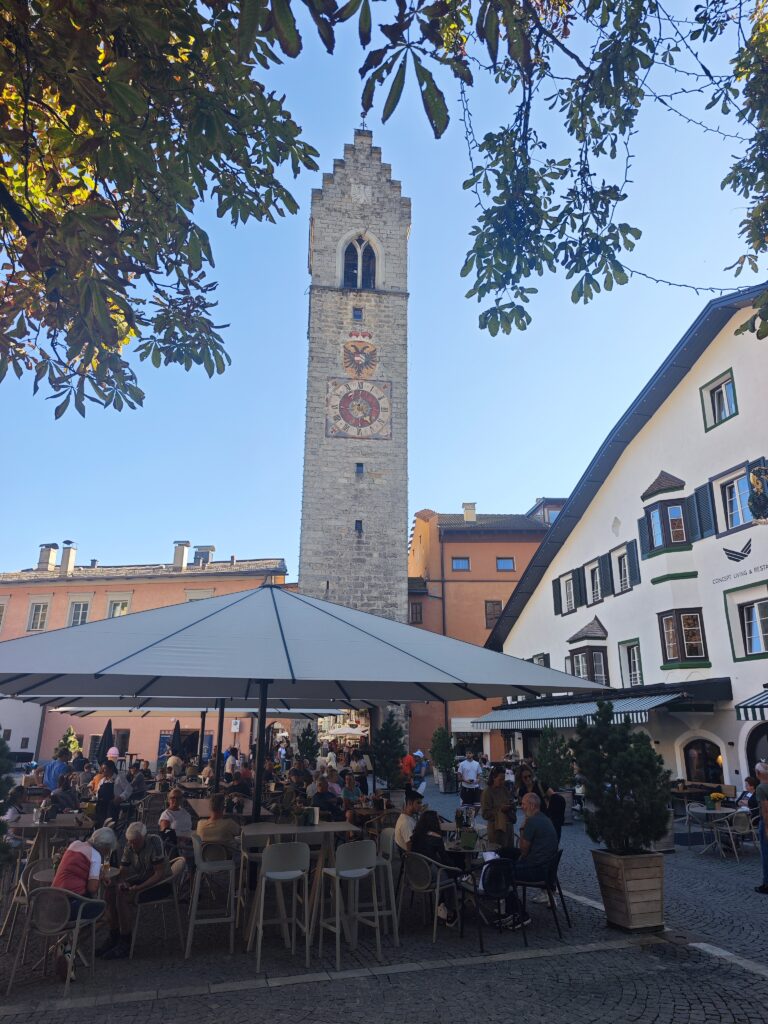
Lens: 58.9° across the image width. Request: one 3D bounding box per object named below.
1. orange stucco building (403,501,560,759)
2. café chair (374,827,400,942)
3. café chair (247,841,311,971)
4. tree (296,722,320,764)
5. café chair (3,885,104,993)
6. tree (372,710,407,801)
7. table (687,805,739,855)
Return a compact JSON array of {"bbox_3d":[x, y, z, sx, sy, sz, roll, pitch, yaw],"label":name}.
[{"bbox_3d":[6.923,8.820,47.462,11.800,17.200,11.000,0,-18,2],"label":"orange stucco building"},{"bbox_3d":[-0.104,3.817,6.962,0.480,1.010,0.460,4,-19,-10],"label":"café chair"},{"bbox_3d":[-0.961,3.666,6.439,0.485,1.030,0.495,7,-19,-19],"label":"café chair"},{"bbox_3d":[-2.885,9.298,25.885,0.850,2.465,0.850,2,-18,-6],"label":"tree"},{"bbox_3d":[-2.692,3.479,5.665,0.560,0.790,0.570,-1,-18,6],"label":"café chair"},{"bbox_3d":[0.147,6.143,16.397,0.812,2.594,0.812,0,-18,0],"label":"tree"},{"bbox_3d":[6.136,5.927,12.652,0.891,0.733,0.891,0,-18,0],"label":"table"}]

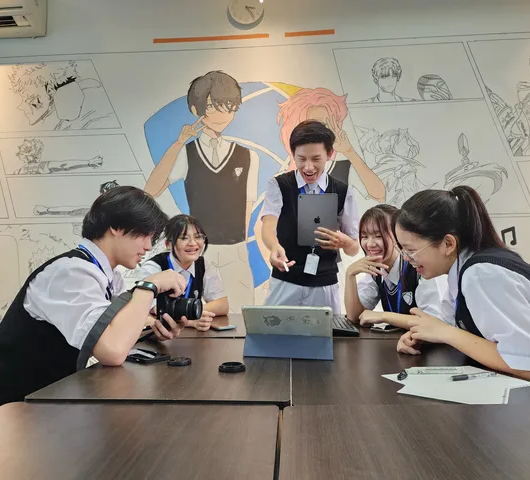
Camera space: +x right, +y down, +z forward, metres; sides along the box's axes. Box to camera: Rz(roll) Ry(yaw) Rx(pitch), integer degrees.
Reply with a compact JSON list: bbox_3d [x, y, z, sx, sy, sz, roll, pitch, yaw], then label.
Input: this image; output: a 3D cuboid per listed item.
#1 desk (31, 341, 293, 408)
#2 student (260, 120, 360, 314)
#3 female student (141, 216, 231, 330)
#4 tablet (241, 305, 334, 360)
[{"bbox_3d":[-0.200,0.708,1.179,0.548,0.740,0.654,0,-2,4],"label":"desk"},{"bbox_3d":[0.216,0.274,2.042,0.480,1.664,0.420,0,-2,3],"label":"student"},{"bbox_3d":[-0.358,0.498,1.834,0.450,1.206,0.620,0,-2,-16],"label":"female student"},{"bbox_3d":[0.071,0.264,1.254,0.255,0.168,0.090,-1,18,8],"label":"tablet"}]

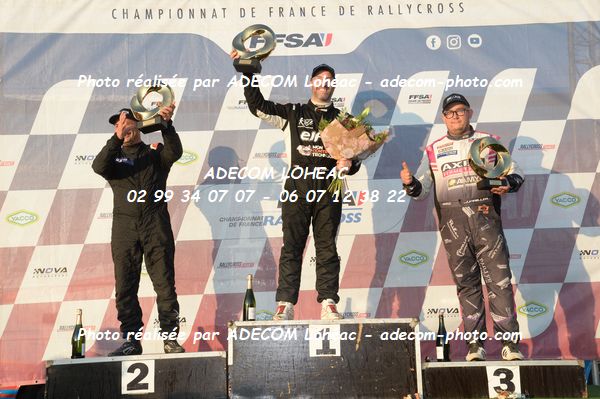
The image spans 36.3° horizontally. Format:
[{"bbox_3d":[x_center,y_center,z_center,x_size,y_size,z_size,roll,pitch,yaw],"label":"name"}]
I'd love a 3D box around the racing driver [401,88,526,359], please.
[{"bbox_3d":[1.099,0.158,6.205,0.813,1.835,0.460,-4,-11,12],"label":"racing driver"}]

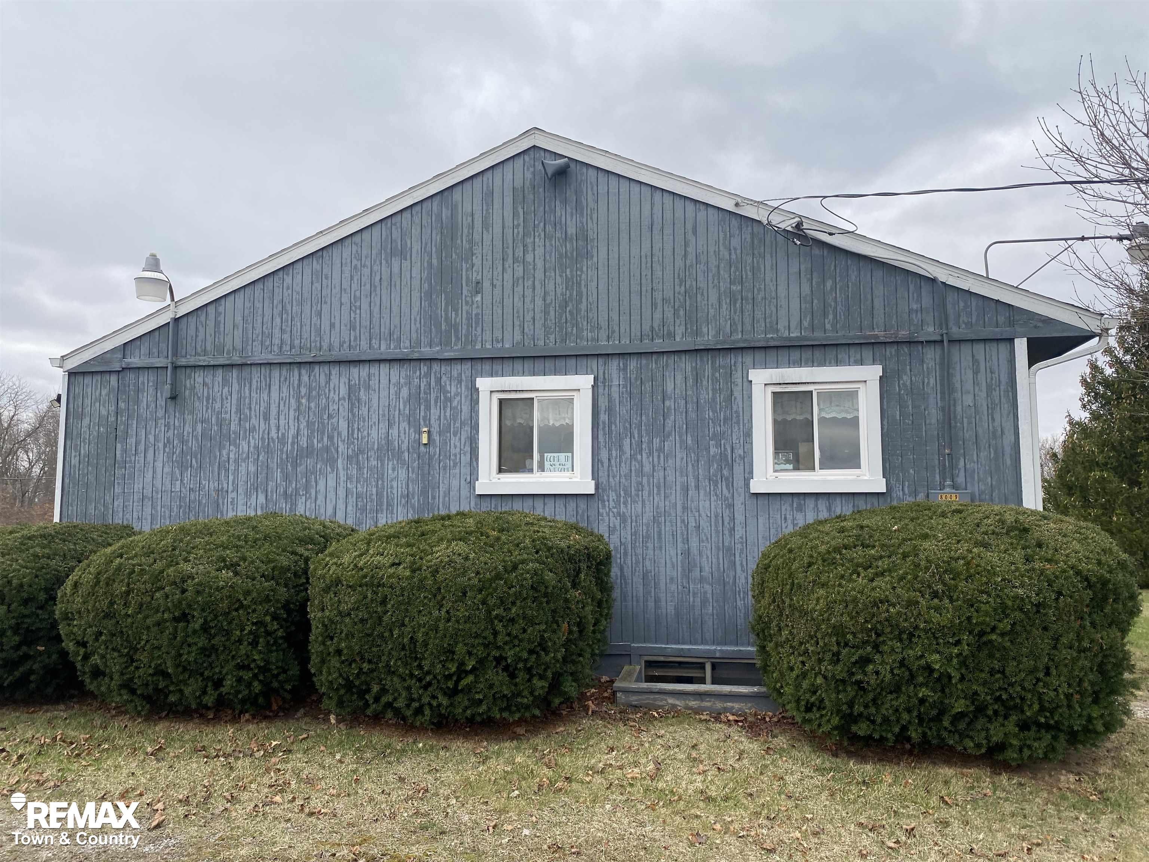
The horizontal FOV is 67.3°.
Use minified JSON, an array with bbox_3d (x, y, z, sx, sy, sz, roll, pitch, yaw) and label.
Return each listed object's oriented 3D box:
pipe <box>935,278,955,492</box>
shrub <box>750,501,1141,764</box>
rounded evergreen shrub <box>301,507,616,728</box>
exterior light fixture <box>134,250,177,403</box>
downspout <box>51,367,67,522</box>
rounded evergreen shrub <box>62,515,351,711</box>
[{"bbox_3d":[3.130,-0.399,7.272,0.069,1.808,0.069,-1,-5,10],"label":"pipe"},{"bbox_3d":[2.511,1.316,6.154,2.430,1.601,1.838,-1,-5,10],"label":"shrub"},{"bbox_3d":[-0.862,1.415,6.880,2.332,1.541,1.660,-1,-5,10],"label":"rounded evergreen shrub"},{"bbox_3d":[-4.018,-1.014,8.299,0.375,1.373,0.613,-1,-5,10],"label":"exterior light fixture"},{"bbox_3d":[-5.176,0.810,8.674,0.069,2.766,0.069,-1,-5,10],"label":"downspout"},{"bbox_3d":[-2.965,1.460,7.239,2.292,1.522,1.660,-1,-5,10],"label":"rounded evergreen shrub"}]

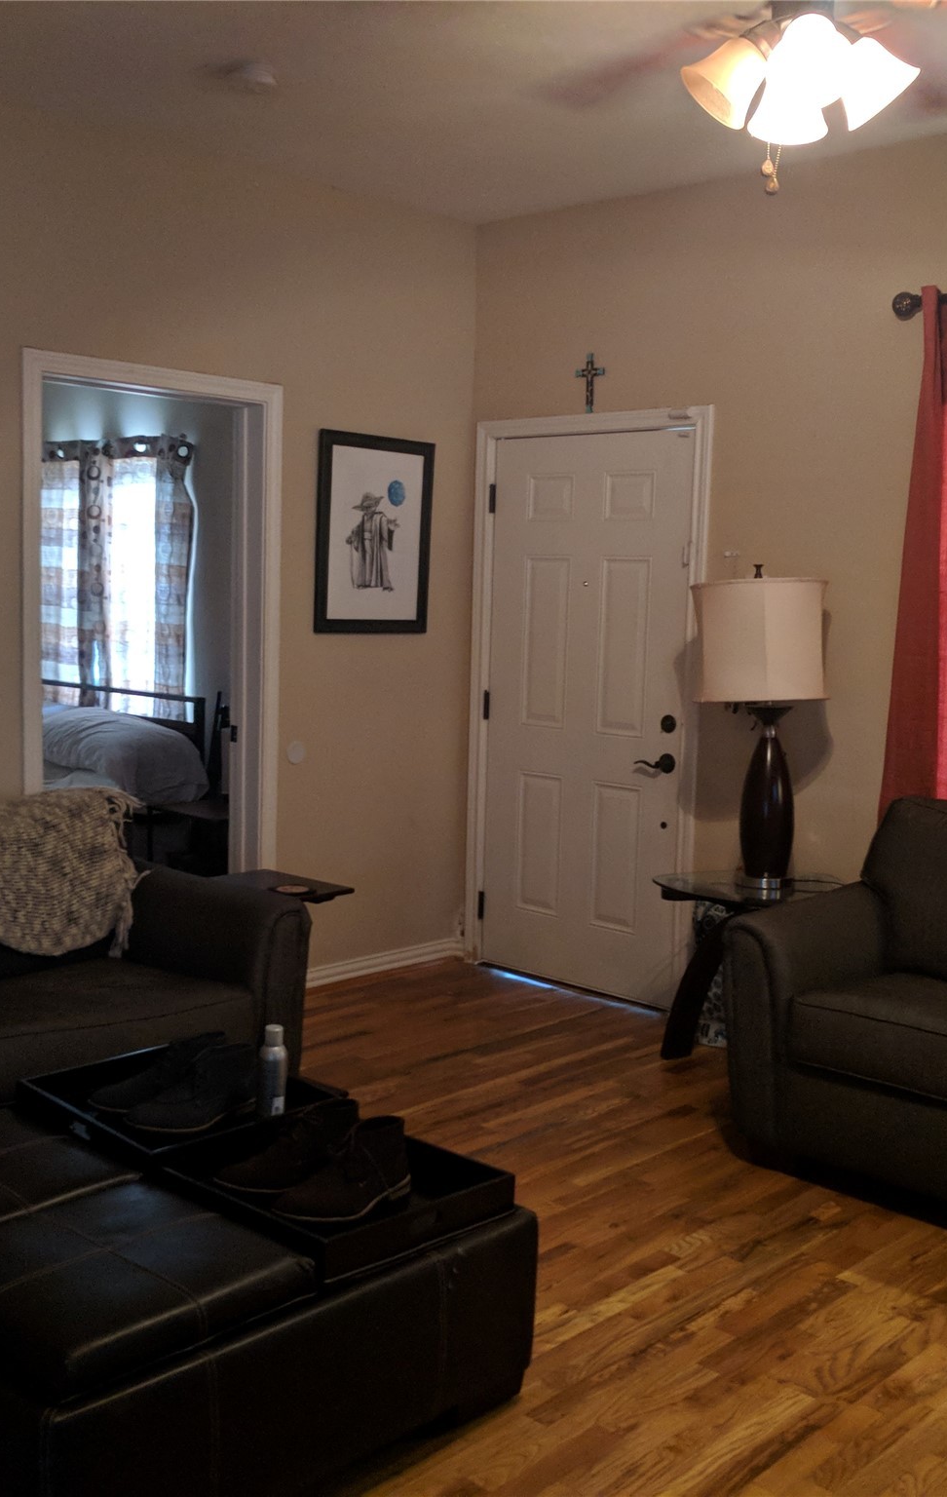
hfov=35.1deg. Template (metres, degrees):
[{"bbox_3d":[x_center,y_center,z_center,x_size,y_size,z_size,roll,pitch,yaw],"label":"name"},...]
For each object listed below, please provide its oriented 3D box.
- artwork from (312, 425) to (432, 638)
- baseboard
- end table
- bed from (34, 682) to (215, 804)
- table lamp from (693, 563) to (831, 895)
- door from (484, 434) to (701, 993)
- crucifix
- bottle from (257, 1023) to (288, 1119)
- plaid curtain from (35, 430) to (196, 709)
[{"bbox_3d":[-0.348,-0.764,5.394,0.030,0.701,0.561,8,9,42],"label":"artwork"},{"bbox_3d":[-0.366,0.805,5.568,0.900,0.080,0.020,-4,8,-45],"label":"baseboard"},{"bbox_3d":[0.817,0.694,4.512,0.580,0.578,0.580,2,6,0],"label":"end table"},{"bbox_3d":[-2.520,0.217,6.649,1.580,0.920,2.120,8,9,42],"label":"bed"},{"bbox_3d":[0.857,-0.053,4.420,0.410,0.940,0.410,2,6,0],"label":"table lamp"},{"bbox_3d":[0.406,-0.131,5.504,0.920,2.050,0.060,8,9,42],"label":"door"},{"bbox_3d":[0.416,-1.308,5.361,0.135,0.215,0.022,8,9,42],"label":"crucifix"},{"bbox_3d":[-0.411,0.669,3.087,0.058,0.203,0.058,2,6,0],"label":"bottle"},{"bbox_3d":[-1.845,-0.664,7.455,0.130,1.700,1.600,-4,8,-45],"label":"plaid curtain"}]

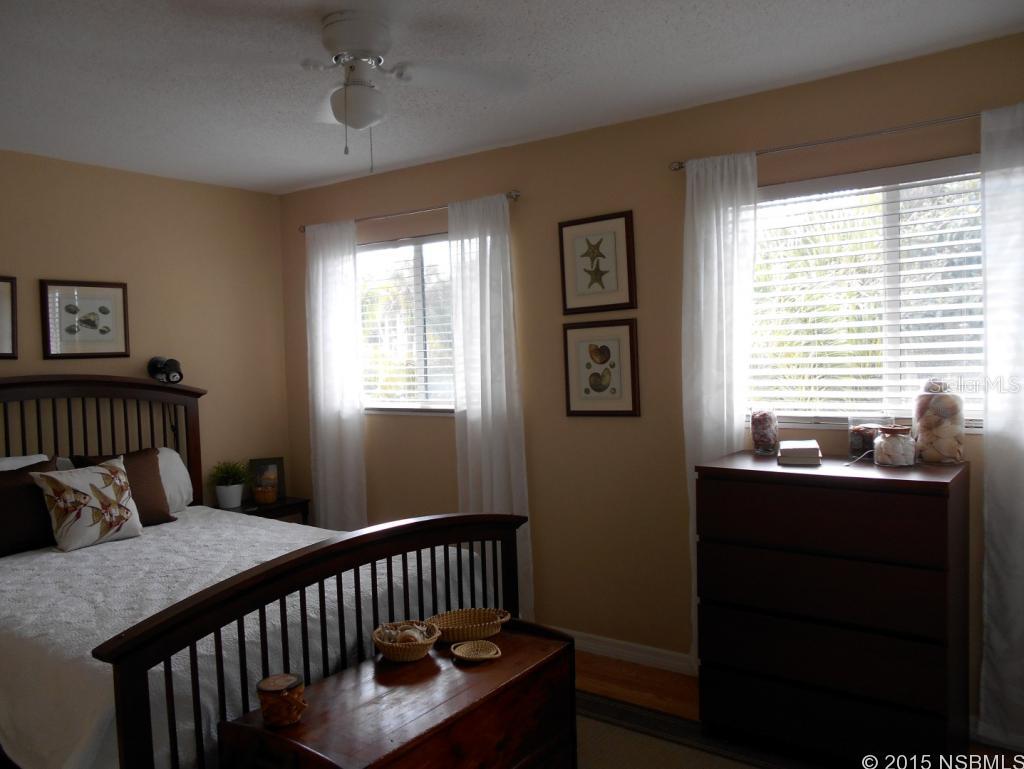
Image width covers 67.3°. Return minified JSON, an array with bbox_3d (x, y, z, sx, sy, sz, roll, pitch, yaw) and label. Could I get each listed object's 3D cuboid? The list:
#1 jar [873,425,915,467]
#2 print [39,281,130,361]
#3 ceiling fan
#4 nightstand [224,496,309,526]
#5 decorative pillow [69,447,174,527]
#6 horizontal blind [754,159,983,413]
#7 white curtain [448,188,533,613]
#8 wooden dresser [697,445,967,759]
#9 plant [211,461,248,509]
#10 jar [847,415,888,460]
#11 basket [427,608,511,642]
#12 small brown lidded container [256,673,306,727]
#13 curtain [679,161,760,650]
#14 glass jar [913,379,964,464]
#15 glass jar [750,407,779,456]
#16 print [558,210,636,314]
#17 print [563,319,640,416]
[{"bbox_3d":[1.347,0.218,2.721,0.132,0.127,0.132,0,3,35],"label":"jar"},{"bbox_3d":[-2.106,-0.316,3.812,0.025,0.374,0.414,0,4,36],"label":"print"},{"bbox_3d":[-0.467,-0.930,2.327,1.050,0.320,1.050,0,3,35],"label":"ceiling fan"},{"bbox_3d":[-1.444,0.984,4.370,0.410,0.615,0.450,0,3,35],"label":"nightstand"},{"bbox_3d":[-1.864,0.529,3.737,0.140,0.400,0.450,-21,-9,35],"label":"decorative pillow"},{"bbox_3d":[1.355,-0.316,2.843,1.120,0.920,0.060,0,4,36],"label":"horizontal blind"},{"bbox_3d":[-0.097,0.158,3.841,0.460,2.170,0.090,0,3,35],"label":"white curtain"},{"bbox_3d":[1.152,0.786,2.765,0.800,1.000,0.480,0,3,37],"label":"wooden dresser"},{"bbox_3d":[-1.583,0.559,4.302,0.225,0.265,0.225,0,4,36],"label":"plant"},{"bbox_3d":[1.301,0.197,2.786,0.150,0.150,0.150,0,4,36],"label":"jar"},{"bbox_3d":[-0.147,0.804,2.589,0.295,0.057,0.190,-2,3,-12],"label":"basket"},{"bbox_3d":[-0.592,0.810,1.981,0.116,0.088,0.116,-2,3,0],"label":"small brown lidded container"},{"bbox_3d":[0.861,0.160,3.169,0.330,2.170,0.090,0,3,35],"label":"curtain"},{"bbox_3d":[1.474,0.128,2.657,0.156,0.290,0.156,0,4,36],"label":"glass jar"},{"bbox_3d":[0.995,0.187,3.046,0.100,0.182,0.100,0,3,35],"label":"glass jar"},{"bbox_3d":[0.388,-0.542,3.479,0.374,0.422,0.025,0,4,36],"label":"print"},{"bbox_3d":[0.402,-0.071,3.533,0.382,0.438,0.025,0,3,35],"label":"print"}]

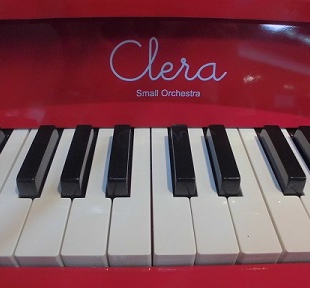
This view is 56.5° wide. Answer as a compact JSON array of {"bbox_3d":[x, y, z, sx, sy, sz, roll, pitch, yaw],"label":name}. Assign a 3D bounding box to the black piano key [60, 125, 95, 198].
[{"bbox_3d":[-0.053,0.007,0.201,0.012,0.013,0.063,0,42,-2],"label":"black piano key"}]

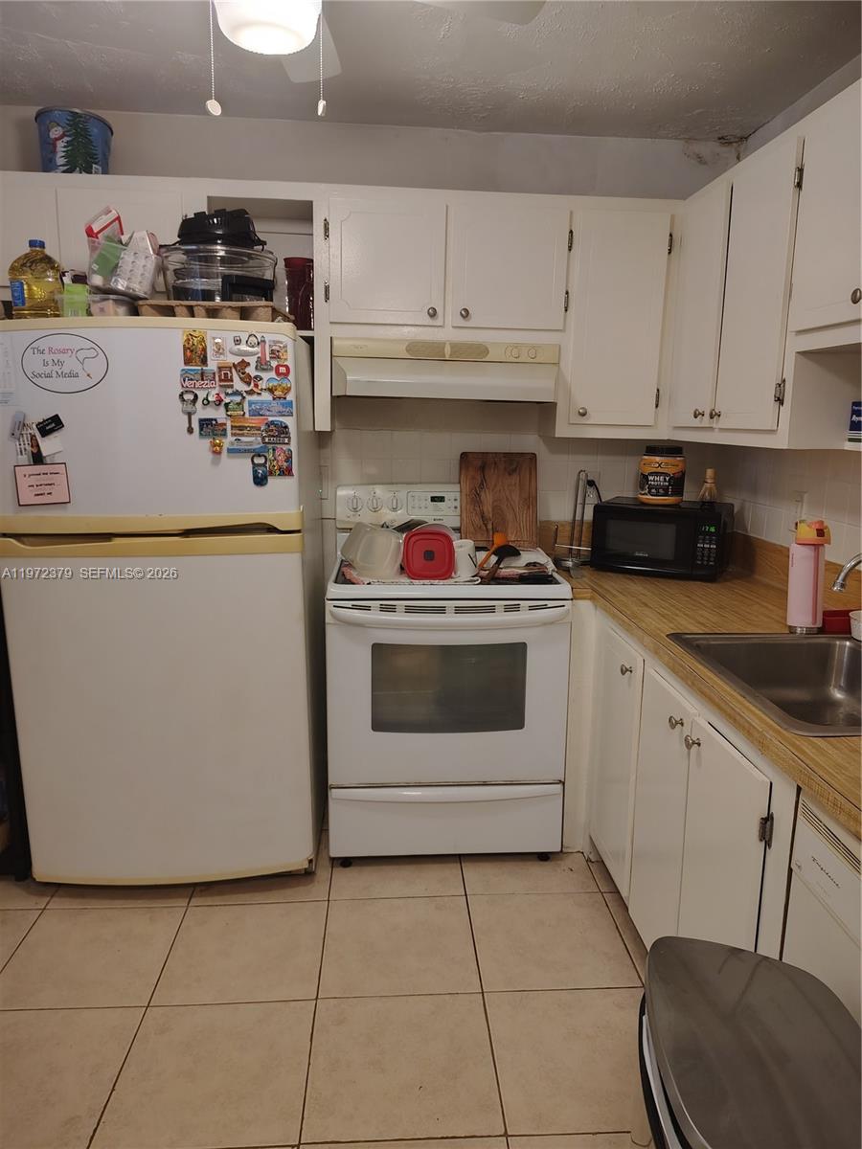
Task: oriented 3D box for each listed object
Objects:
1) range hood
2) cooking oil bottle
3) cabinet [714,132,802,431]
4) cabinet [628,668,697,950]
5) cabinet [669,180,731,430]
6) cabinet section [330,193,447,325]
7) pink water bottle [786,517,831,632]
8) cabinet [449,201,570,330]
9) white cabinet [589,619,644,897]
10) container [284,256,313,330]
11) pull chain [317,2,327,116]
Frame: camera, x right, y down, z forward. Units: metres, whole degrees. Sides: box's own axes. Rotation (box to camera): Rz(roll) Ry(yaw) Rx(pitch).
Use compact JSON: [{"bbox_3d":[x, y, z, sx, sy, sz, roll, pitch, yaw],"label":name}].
[{"bbox_3d":[0.048,-0.693,2.721,0.757,0.192,0.475,0,11,-4],"label":"range hood"},{"bbox_3d":[-1.086,-0.803,2.205,0.122,0.238,0.130,-8,14,-39],"label":"cooking oil bottle"},{"bbox_3d":[1.018,-0.729,2.119,0.335,0.690,0.375,0,11,-4],"label":"cabinet"},{"bbox_3d":[0.860,0.645,2.079,0.548,0.745,0.335,0,11,-4],"label":"cabinet"},{"bbox_3d":[0.978,-0.799,2.467,0.310,0.674,0.340,0,11,-5],"label":"cabinet"},{"bbox_3d":[-0.149,-1.036,2.732,0.377,0.386,0.310,0,11,-4],"label":"cabinet section"},{"bbox_3d":[0.964,0.008,2.043,0.083,0.278,0.086,-1,11,-10],"label":"pink water bottle"},{"bbox_3d":[0.236,-1.020,2.732,0.383,0.368,0.310,0,11,-5],"label":"cabinet"},{"bbox_3d":[0.830,0.562,2.470,0.548,0.755,0.415,0,11,-4],"label":"white cabinet"},{"bbox_3d":[-0.443,-0.934,2.673,0.110,0.243,0.110,0,11,-4],"label":"container"},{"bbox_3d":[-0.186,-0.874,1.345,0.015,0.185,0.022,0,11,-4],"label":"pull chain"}]

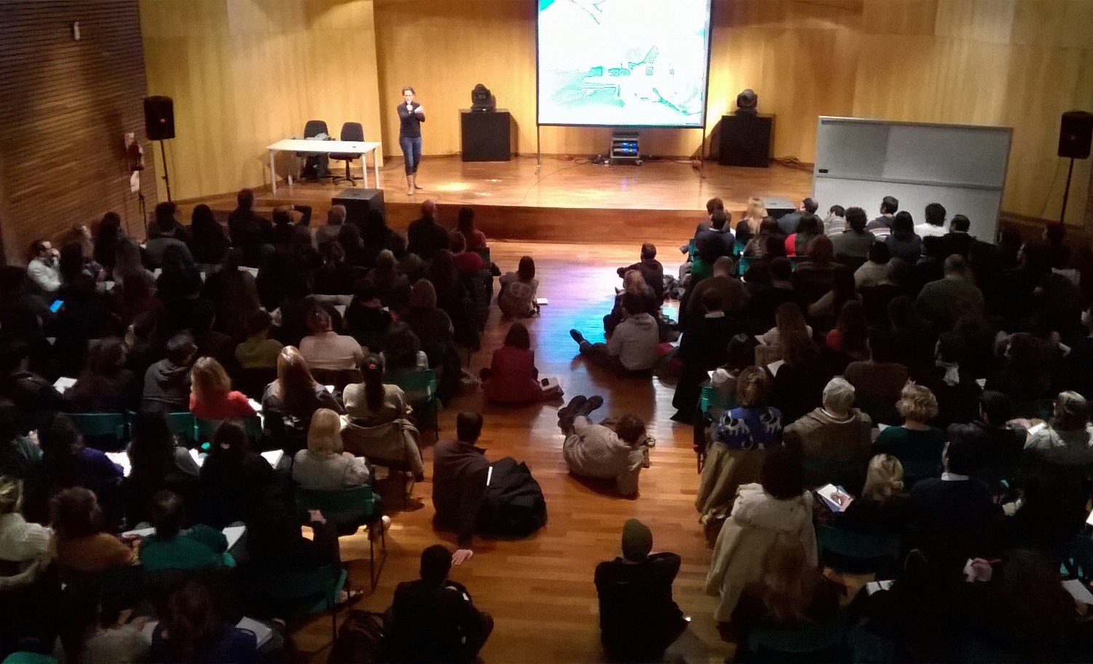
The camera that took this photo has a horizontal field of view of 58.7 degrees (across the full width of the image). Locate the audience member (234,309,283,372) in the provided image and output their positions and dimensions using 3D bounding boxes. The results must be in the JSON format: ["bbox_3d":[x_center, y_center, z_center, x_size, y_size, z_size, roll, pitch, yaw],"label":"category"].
[{"bbox_3d":[-2.353,0.334,8.676,0.500,1.250,0.760,4,21,10],"label":"audience member"}]

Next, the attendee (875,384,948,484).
[{"bbox_3d":[2.474,0.908,7.064,0.520,1.270,0.780,1,20,2],"label":"attendee"}]

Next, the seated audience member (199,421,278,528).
[{"bbox_3d":[-1.952,1.079,6.509,0.490,1.240,0.800,2,20,5],"label":"seated audience member"}]

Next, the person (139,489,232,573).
[{"bbox_3d":[-2.007,1.388,5.677,0.520,1.240,0.800,1,20,3],"label":"person"}]

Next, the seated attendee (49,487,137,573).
[{"bbox_3d":[-2.495,1.365,5.740,0.500,1.240,0.800,3,21,7],"label":"seated attendee"}]

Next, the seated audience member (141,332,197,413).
[{"bbox_3d":[-2.871,0.613,7.837,0.547,1.277,0.861,3,20,9],"label":"seated audience member"}]

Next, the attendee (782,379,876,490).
[{"bbox_3d":[1.965,0.852,7.034,0.580,1.300,0.820,-2,21,-6],"label":"attendee"}]

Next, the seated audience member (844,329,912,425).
[{"bbox_3d":[2.548,0.552,7.996,0.540,1.290,0.780,0,20,2],"label":"seated audience member"}]

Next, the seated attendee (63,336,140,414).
[{"bbox_3d":[-3.361,0.590,7.764,0.550,1.280,0.750,1,20,3],"label":"seated attendee"}]

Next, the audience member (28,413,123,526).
[{"bbox_3d":[-2.978,1.025,6.660,0.608,1.287,0.861,3,20,9],"label":"audience member"}]

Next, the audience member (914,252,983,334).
[{"bbox_3d":[3.975,-0.210,9.860,0.600,1.320,0.820,1,20,3],"label":"audience member"}]

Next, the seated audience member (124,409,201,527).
[{"bbox_3d":[-2.465,1.015,6.626,0.500,1.260,0.780,1,20,2],"label":"seated audience member"}]

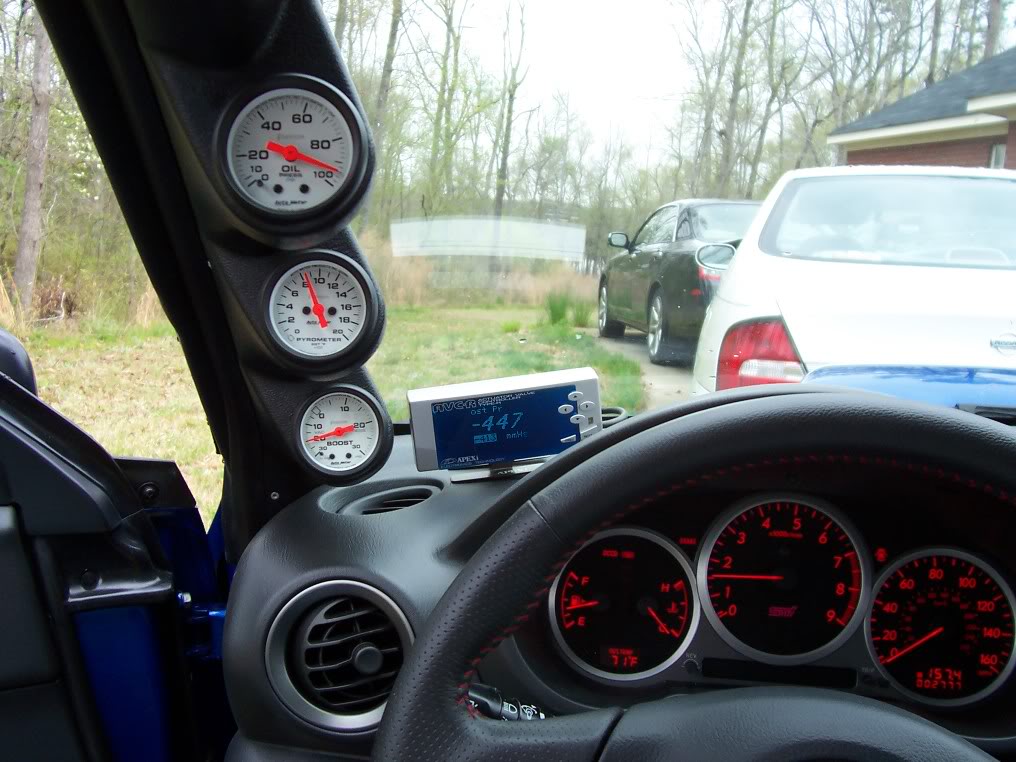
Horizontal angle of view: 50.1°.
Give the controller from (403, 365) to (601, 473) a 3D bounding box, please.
[{"bbox_3d":[-0.001,0.026,0.707,0.121,0.050,0.022,-7,21,-5],"label":"controller"}]

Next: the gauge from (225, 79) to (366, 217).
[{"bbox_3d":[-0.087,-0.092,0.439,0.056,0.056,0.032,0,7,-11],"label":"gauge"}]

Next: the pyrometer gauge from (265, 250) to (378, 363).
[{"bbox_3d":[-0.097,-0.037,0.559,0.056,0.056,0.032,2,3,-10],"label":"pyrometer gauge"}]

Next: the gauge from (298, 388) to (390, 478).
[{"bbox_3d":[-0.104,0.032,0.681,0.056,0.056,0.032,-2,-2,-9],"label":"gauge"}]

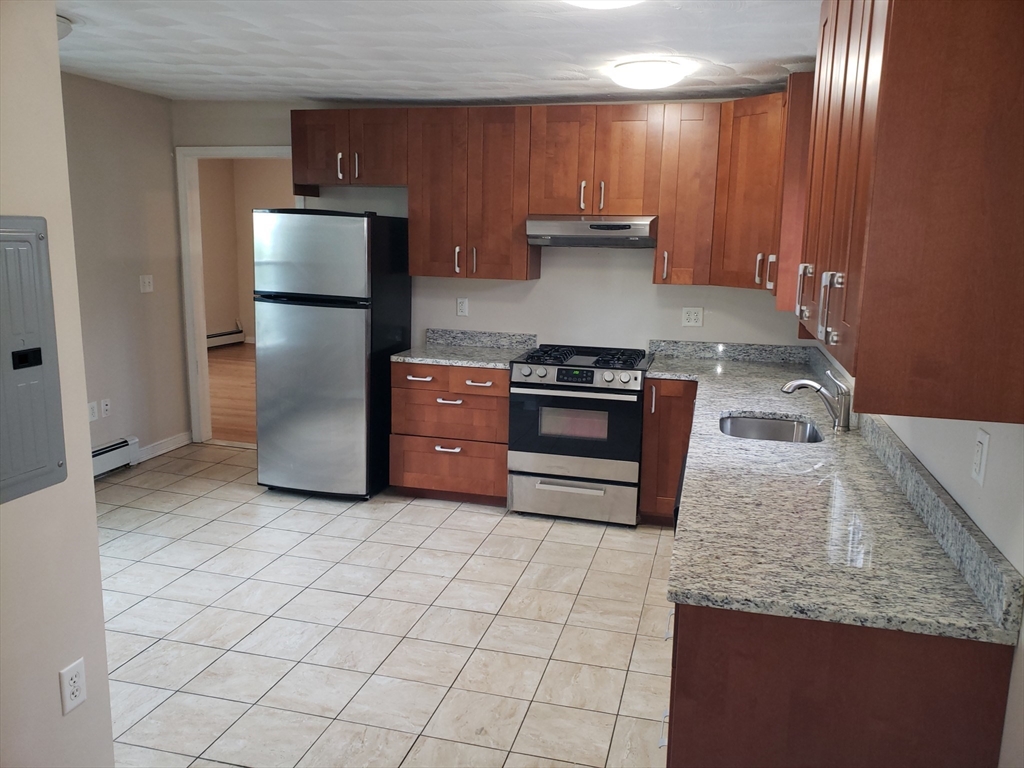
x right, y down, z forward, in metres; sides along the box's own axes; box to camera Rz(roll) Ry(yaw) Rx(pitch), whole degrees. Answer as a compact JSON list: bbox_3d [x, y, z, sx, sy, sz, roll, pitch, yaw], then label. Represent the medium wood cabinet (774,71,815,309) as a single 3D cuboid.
[{"bbox_3d":[1.467,-0.901,3.734,0.330,1.060,0.450,4,11,14],"label":"medium wood cabinet"}]

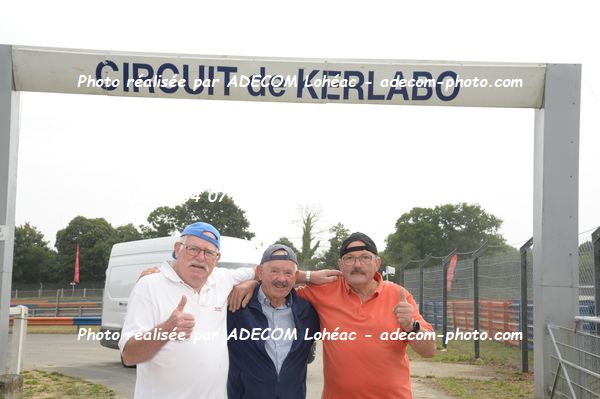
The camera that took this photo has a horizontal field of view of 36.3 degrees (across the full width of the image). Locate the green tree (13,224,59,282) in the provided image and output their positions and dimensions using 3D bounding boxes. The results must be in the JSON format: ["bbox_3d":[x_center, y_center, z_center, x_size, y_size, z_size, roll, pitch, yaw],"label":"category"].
[{"bbox_3d":[-26.290,5.900,90.000,5.400,7.400,5.400,1,-5,0],"label":"green tree"}]

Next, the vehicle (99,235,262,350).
[{"bbox_3d":[-1.861,2.055,18.089,2.060,2.580,5.550,5,-8,-36],"label":"vehicle"}]

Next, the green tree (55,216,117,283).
[{"bbox_3d":[-20.980,5.600,90.000,6.300,8.000,6.300,1,-5,0],"label":"green tree"}]

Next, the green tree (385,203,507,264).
[{"bbox_3d":[15.680,5.460,98.000,13.000,10.000,11.500,1,-5,0],"label":"green tree"}]

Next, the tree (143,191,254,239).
[{"bbox_3d":[-10.753,4.654,98.000,11.984,11.235,11.025,0,-6,0],"label":"tree"}]

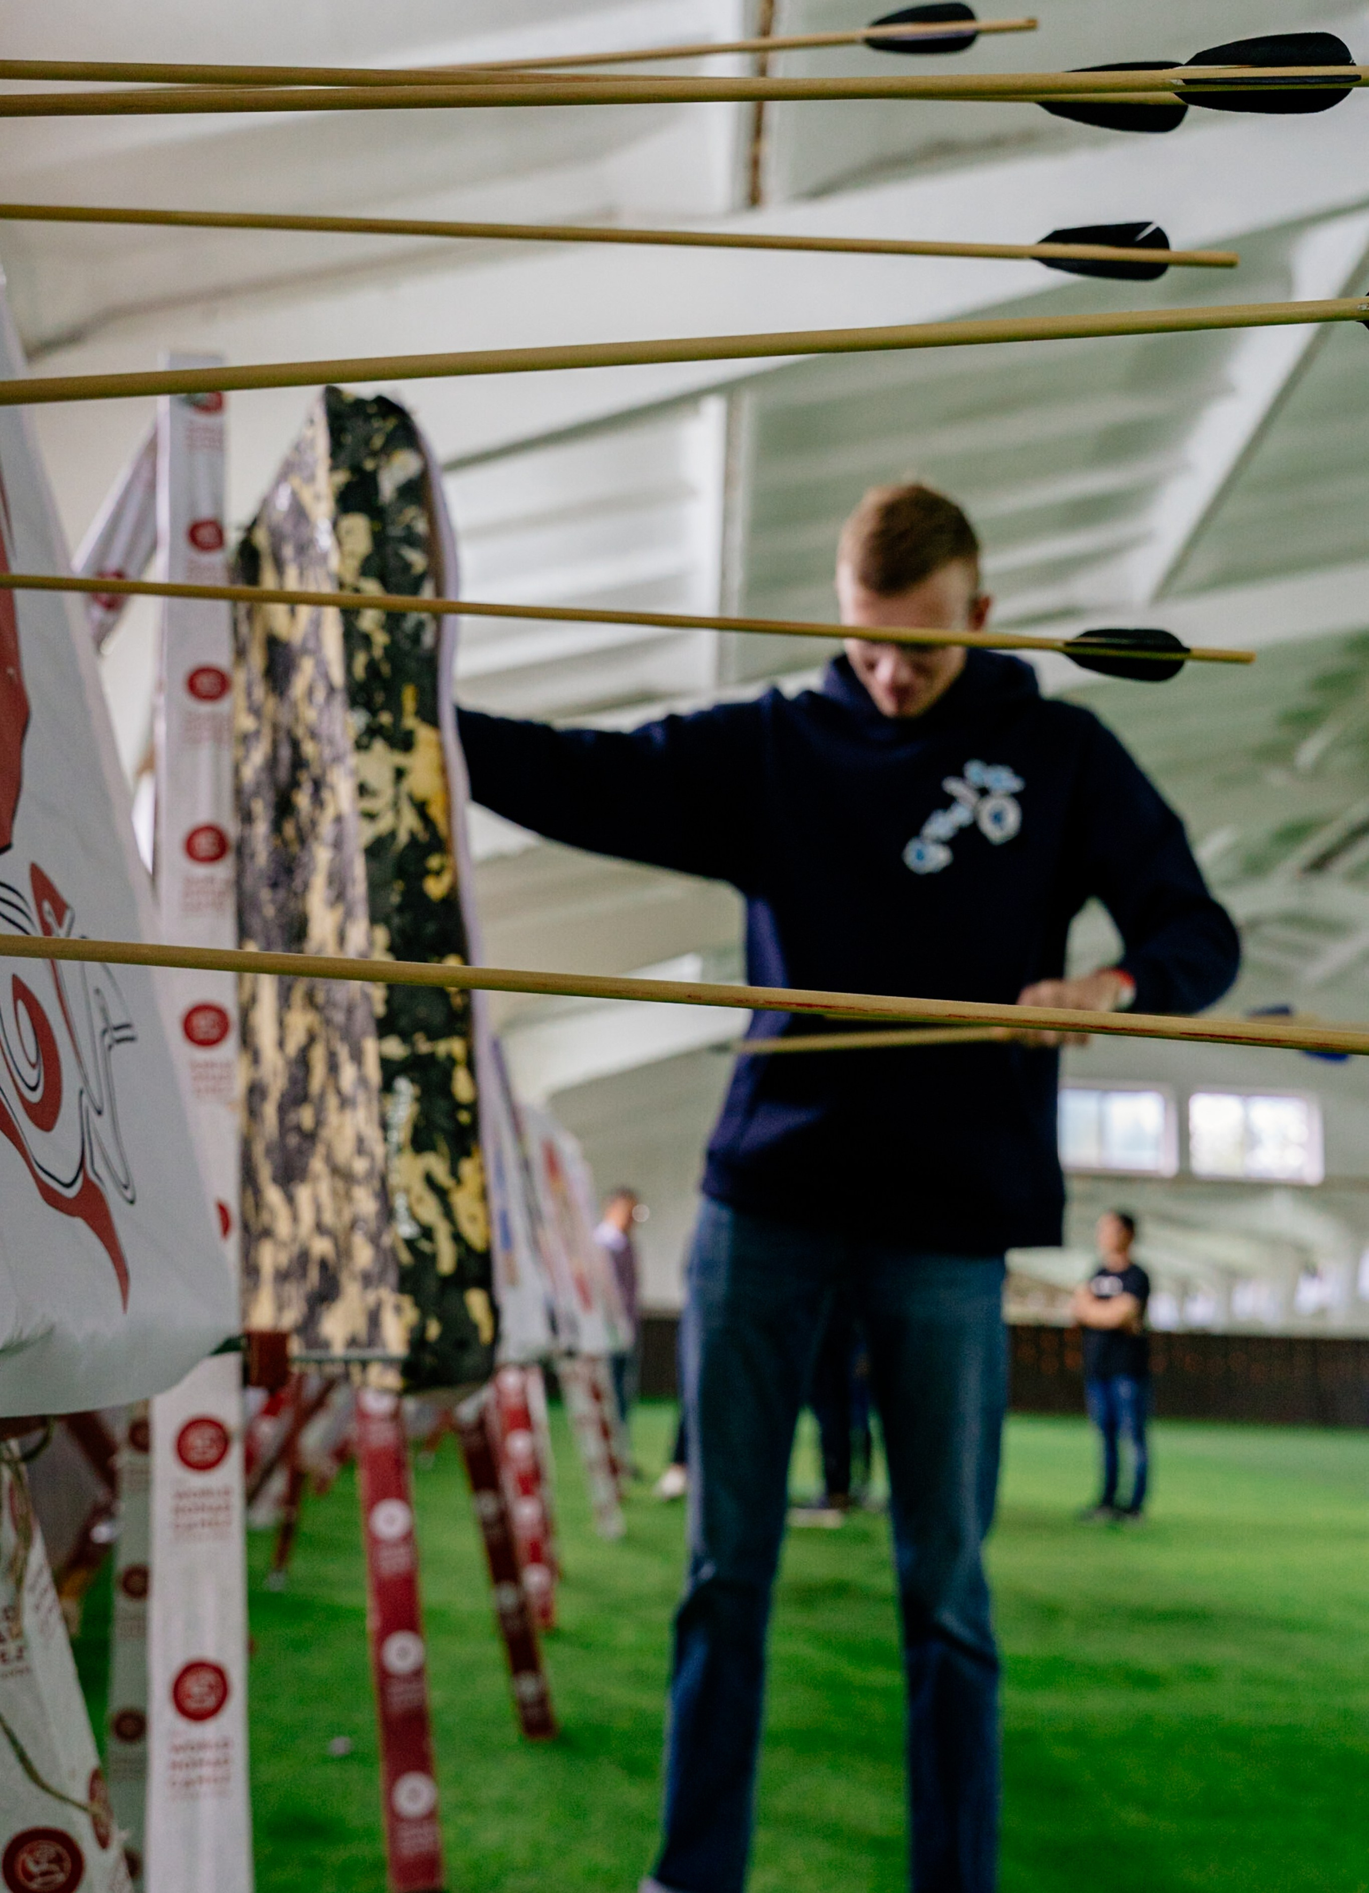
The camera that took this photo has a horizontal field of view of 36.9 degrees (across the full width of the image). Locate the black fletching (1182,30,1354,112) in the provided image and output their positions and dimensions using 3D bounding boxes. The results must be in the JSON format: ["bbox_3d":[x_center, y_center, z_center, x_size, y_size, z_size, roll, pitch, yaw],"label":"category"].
[{"bbox_3d":[0.222,-0.332,0.780,0.068,0.031,0.030,-2,-12,-2],"label":"black fletching"}]

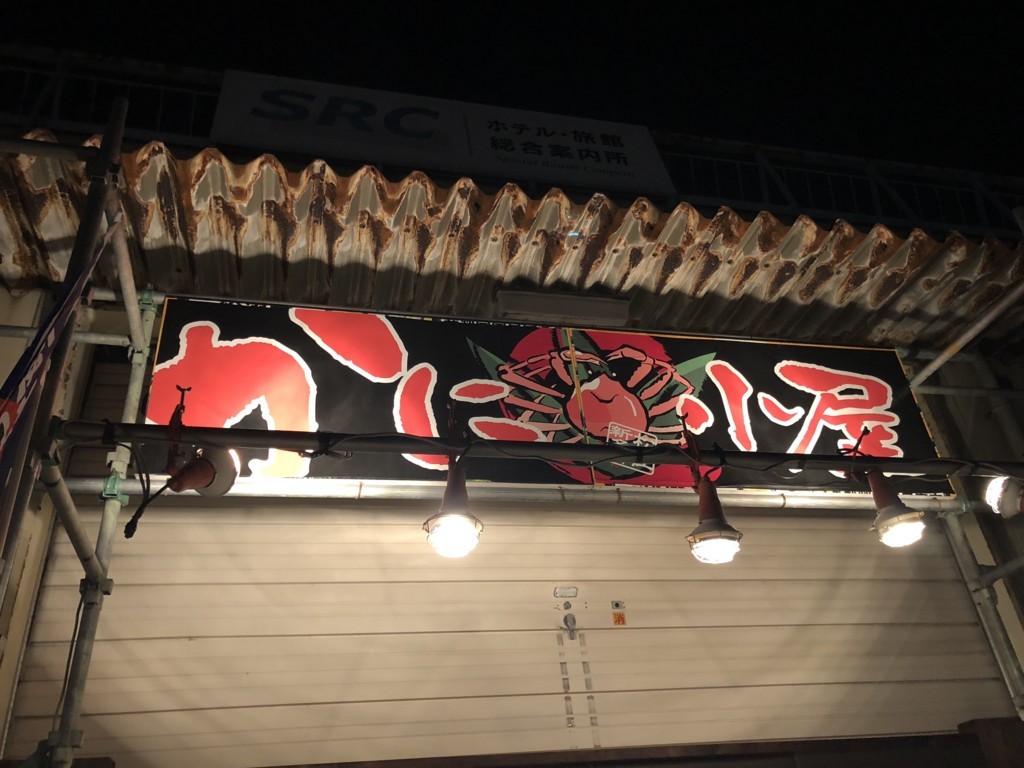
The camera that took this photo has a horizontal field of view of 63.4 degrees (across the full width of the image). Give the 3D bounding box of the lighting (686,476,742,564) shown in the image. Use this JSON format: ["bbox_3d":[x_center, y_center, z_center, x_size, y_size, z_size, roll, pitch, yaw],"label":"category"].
[{"bbox_3d":[0.560,0.385,2.358,0.158,0.260,0.158,4,-29,-14],"label":"lighting"}]

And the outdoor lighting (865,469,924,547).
[{"bbox_3d":[1.148,0.373,2.532,0.158,0.258,0.158,-1,-30,-17],"label":"outdoor lighting"}]

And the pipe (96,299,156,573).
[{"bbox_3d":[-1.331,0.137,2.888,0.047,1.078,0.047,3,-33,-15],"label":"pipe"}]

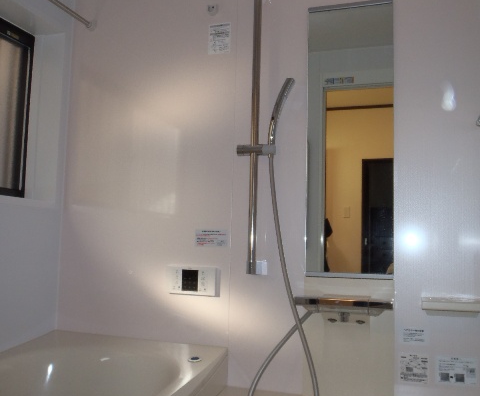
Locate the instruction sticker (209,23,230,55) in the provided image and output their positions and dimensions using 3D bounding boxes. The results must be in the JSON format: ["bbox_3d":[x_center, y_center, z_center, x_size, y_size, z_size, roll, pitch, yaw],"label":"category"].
[{"bbox_3d":[-0.079,-0.623,2.027,0.092,0.122,0.004,0,-6,19],"label":"instruction sticker"}]

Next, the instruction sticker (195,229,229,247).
[{"bbox_3d":[-0.106,0.152,1.957,0.134,0.062,0.004,0,-6,19],"label":"instruction sticker"}]

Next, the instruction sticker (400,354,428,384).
[{"bbox_3d":[0.571,0.559,1.689,0.090,0.094,0.004,0,-6,19],"label":"instruction sticker"}]

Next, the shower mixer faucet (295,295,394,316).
[{"bbox_3d":[0.350,0.352,1.713,0.307,0.048,0.137,0,-6,19],"label":"shower mixer faucet"}]

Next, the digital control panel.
[{"bbox_3d":[-0.172,0.312,1.947,0.189,0.102,0.035,0,-6,19],"label":"digital control panel"}]

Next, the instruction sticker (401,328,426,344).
[{"bbox_3d":[0.573,0.456,1.699,0.071,0.051,0.004,0,-6,19],"label":"instruction sticker"}]

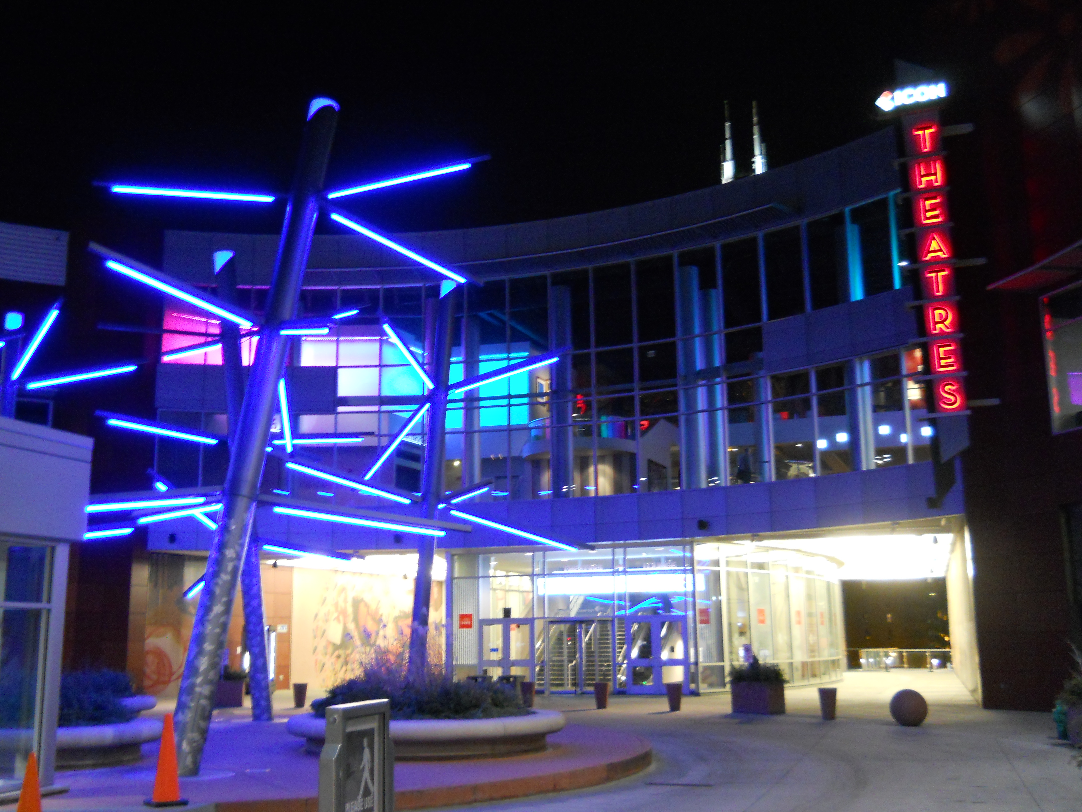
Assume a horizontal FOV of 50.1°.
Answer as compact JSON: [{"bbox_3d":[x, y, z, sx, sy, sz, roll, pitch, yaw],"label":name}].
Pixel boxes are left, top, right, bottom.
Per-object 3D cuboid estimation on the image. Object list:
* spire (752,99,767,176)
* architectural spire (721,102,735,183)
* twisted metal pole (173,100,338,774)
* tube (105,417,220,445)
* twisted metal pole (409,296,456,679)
[{"bbox_3d":[212.123,-263.022,1138.552,11.000,81.200,11.000,-1,-11,0],"label":"spire"},{"bbox_3d":[185.411,-263.519,1143.872,11.000,85.000,11.000,-1,-11,0],"label":"architectural spire"},{"bbox_3d":[-3.873,0.128,15.846,0.460,9.450,0.460,9,-13,0],"label":"twisted metal pole"},{"bbox_3d":[-7.566,0.531,23.250,2.160,0.120,0.120,13,-16,-25],"label":"tube"},{"bbox_3d":[-2.173,1.791,22.867,0.320,8.740,0.320,3,-15,0],"label":"twisted metal pole"}]

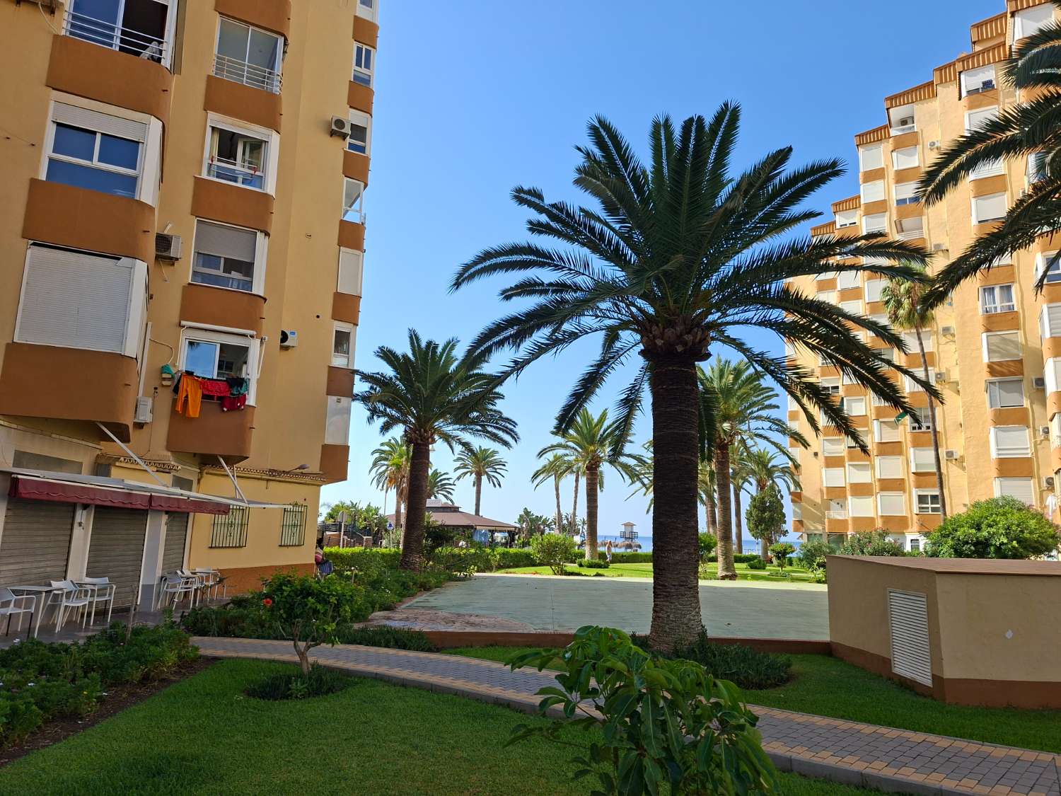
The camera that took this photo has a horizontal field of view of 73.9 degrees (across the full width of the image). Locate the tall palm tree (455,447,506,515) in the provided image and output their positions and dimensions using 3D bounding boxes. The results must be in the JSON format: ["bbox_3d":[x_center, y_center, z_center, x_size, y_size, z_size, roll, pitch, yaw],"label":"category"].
[{"bbox_3d":[-5.794,11.415,80.122,6.029,11.884,6.029,2,-11,0],"label":"tall palm tree"}]

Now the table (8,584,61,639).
[{"bbox_3d":[-7.562,3.250,10.730,0.700,0.710,0.700,1,-11,6],"label":"table"}]

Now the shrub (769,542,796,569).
[{"bbox_3d":[16.328,10.292,45.680,1.772,1.851,1.772,2,-11,0],"label":"shrub"}]

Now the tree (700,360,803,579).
[{"bbox_3d":[10.180,3.515,35.852,6.955,11.077,6.955,2,-11,0],"label":"tree"}]

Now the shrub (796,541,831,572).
[{"bbox_3d":[18.395,10.259,45.678,2.471,2.046,2.471,2,-11,0],"label":"shrub"}]

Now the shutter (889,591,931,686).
[{"bbox_3d":[4.605,2.884,8.577,0.060,1.024,0.957,2,-11,2],"label":"shutter"}]

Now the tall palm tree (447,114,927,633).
[{"bbox_3d":[2.588,-0.492,11.702,8.000,9.000,7.800,2,-11,0],"label":"tall palm tree"}]

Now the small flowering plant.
[{"bbox_3d":[-2.814,2.851,8.849,1.176,1.207,1.176,2,-11,0],"label":"small flowering plant"}]

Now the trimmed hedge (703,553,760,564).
[{"bbox_3d":[16.842,13.335,58.536,4.800,0.850,1.000,2,-11,0],"label":"trimmed hedge"}]

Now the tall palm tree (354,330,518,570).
[{"bbox_3d":[-4.375,2.287,31.667,7.074,10.933,7.074,2,-11,0],"label":"tall palm tree"}]

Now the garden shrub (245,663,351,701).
[{"bbox_3d":[-2.450,2.982,7.523,1.120,0.260,1.000,2,-11,0],"label":"garden shrub"}]

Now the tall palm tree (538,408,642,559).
[{"bbox_3d":[4.621,6.752,54.707,7.800,11.500,7.800,2,-11,0],"label":"tall palm tree"}]

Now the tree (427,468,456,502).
[{"bbox_3d":[-11.316,12.545,79.871,6.010,9.222,6.010,2,-11,0],"label":"tree"}]

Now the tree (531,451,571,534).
[{"bbox_3d":[2.915,12.941,86.104,5.800,12.000,5.800,2,-11,0],"label":"tree"}]

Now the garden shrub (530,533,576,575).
[{"bbox_3d":[1.146,7.812,35.428,2.291,1.974,2.291,2,-11,0],"label":"garden shrub"}]

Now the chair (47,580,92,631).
[{"bbox_3d":[-7.471,3.345,11.424,0.580,0.790,0.550,-4,-12,28],"label":"chair"}]

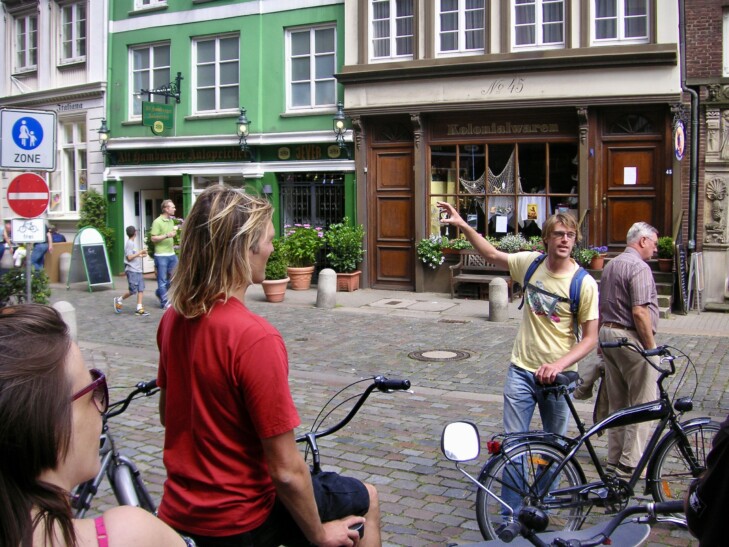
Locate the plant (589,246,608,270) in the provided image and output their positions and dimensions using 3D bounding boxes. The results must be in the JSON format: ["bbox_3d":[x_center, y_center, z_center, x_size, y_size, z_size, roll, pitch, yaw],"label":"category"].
[{"bbox_3d":[4.230,-0.268,14.087,0.360,0.440,0.360,2,6,25],"label":"plant"}]

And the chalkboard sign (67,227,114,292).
[{"bbox_3d":[-5.185,-0.266,14.800,0.850,1.200,0.600,4,7,37],"label":"chalkboard sign"}]

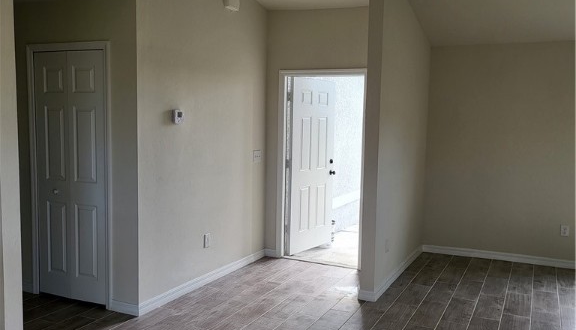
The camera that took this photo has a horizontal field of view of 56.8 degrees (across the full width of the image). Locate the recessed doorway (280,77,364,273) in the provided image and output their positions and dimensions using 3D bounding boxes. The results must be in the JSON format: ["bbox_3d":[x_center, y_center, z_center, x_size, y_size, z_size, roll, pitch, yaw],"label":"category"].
[{"bbox_3d":[0.382,0.028,5.737,1.032,2.079,0.170,4,6,26],"label":"recessed doorway"}]

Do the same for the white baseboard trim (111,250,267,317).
[{"bbox_3d":[-0.850,1.055,5.131,0.306,0.090,2.057,4,6,26],"label":"white baseboard trim"}]

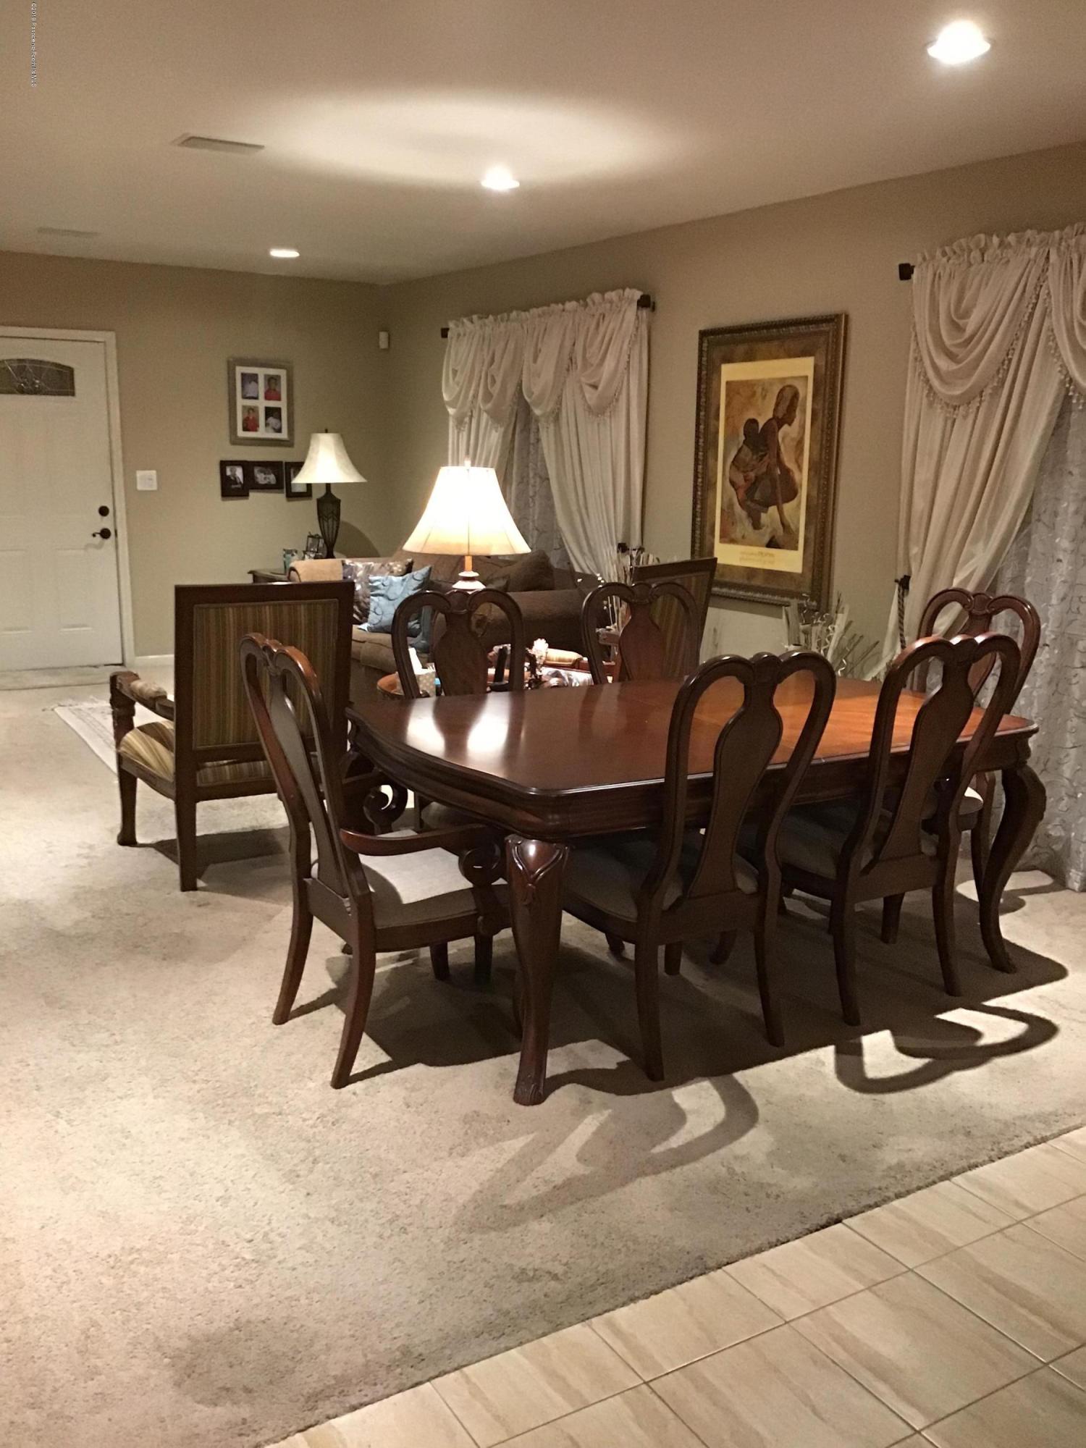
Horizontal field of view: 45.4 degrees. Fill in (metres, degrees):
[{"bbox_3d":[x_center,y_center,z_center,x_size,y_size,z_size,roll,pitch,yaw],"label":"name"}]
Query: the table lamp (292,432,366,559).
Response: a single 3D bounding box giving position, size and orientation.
[{"bbox_3d":[-1.388,-1.465,8.420,0.475,0.870,0.475,-6,14,-31],"label":"table lamp"}]

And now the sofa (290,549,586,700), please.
[{"bbox_3d":[-0.622,-0.554,7.427,0.920,0.920,2.500,-6,14,-31],"label":"sofa"}]

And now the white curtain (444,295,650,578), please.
[{"bbox_3d":[-0.083,-1.234,7.426,0.170,2.200,2.070,-6,14,-31],"label":"white curtain"}]

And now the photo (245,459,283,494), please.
[{"bbox_3d":[-1.877,-1.680,8.798,0.255,0.190,0.020,-6,14,-31],"label":"photo"}]

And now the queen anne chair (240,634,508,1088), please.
[{"bbox_3d":[-0.379,0.289,3.286,0.620,1.060,0.620,-7,15,-33],"label":"queen anne chair"}]

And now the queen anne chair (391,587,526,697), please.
[{"bbox_3d":[-0.124,0.141,3.965,0.520,1.043,0.600,-5,14,-27],"label":"queen anne chair"}]

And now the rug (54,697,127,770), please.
[{"bbox_3d":[-1.800,0.014,6.862,1.250,0.012,1.870,-7,15,-31],"label":"rug"}]

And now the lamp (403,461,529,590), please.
[{"bbox_3d":[-0.279,-0.568,4.792,0.472,0.810,0.472,1,12,0],"label":"lamp"}]

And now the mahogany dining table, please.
[{"bbox_3d":[0.441,0.346,3.765,1.820,0.753,1.080,-6,14,-31],"label":"mahogany dining table"}]

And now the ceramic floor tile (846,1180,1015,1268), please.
[{"bbox_3d":[0.782,1.007,2.609,0.300,0.010,0.178,-6,14,-31],"label":"ceramic floor tile"}]

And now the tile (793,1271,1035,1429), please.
[{"bbox_3d":[0.647,1.082,2.255,0.306,0.010,0.304,-6,14,-31],"label":"tile"}]

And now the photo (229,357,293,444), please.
[{"bbox_3d":[-1.875,-2.148,8.685,0.428,0.548,0.030,-6,14,-31],"label":"photo"}]

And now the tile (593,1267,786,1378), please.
[{"bbox_3d":[0.253,1.056,2.278,0.304,0.010,0.178,-6,14,-31],"label":"tile"}]

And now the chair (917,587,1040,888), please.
[{"bbox_3d":[1.168,0.116,4.200,0.620,1.060,0.610,-7,15,-34],"label":"chair"}]

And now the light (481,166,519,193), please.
[{"bbox_3d":[-0.175,-2.225,5.315,0.165,0.050,0.165,1,12,0],"label":"light"}]

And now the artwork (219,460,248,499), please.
[{"bbox_3d":[-2.054,-1.633,8.664,0.183,0.235,0.020,-6,14,-31],"label":"artwork"}]

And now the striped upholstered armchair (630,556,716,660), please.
[{"bbox_3d":[0.257,-0.201,5.565,0.710,1.030,0.680,11,16,39],"label":"striped upholstered armchair"}]

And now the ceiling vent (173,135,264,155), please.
[{"bbox_3d":[-1.181,-2.111,4.728,0.300,0.020,0.195,-6,14,-31],"label":"ceiling vent"}]

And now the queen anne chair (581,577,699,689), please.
[{"bbox_3d":[0.479,0.087,4.272,0.520,1.043,0.600,-5,14,-27],"label":"queen anne chair"}]

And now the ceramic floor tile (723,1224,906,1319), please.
[{"bbox_3d":[0.518,1.036,2.455,0.300,0.010,0.180,-6,14,-31],"label":"ceramic floor tile"}]

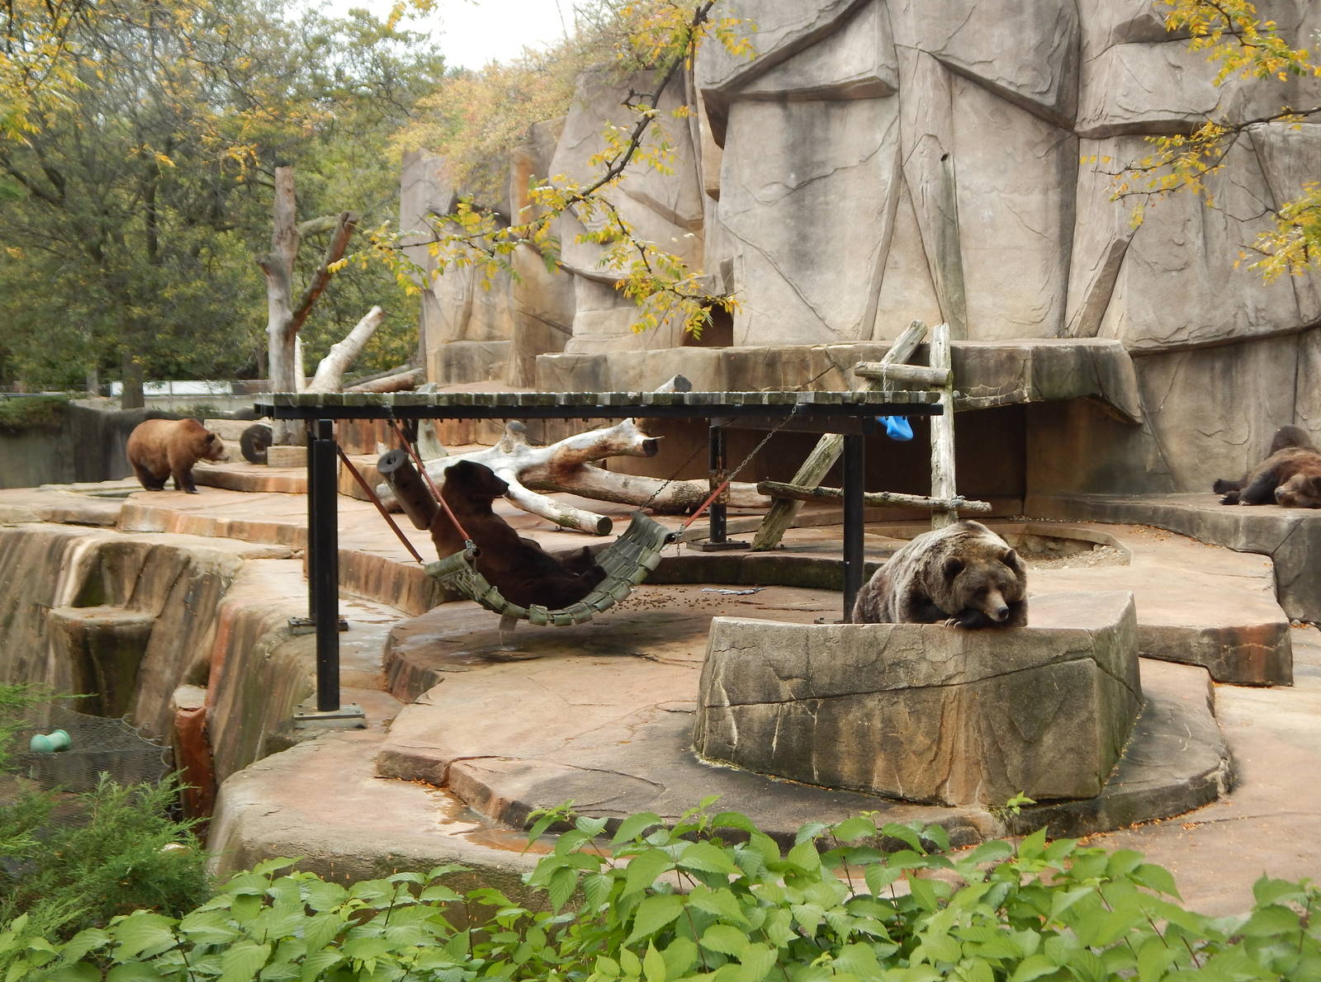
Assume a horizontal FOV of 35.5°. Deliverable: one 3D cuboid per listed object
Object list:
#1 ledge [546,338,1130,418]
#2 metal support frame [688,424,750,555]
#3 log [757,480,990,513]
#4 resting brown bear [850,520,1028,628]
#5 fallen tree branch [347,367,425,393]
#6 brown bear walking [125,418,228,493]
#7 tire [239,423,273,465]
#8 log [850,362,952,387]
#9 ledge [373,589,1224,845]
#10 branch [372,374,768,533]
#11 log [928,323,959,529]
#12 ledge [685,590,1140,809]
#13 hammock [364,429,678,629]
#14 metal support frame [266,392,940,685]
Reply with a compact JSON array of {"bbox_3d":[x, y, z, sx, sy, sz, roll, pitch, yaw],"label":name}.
[{"bbox_3d":[2.000,-1.235,22.700,6.700,0.820,1.800,0,3,15],"label":"ledge"},{"bbox_3d":[0.500,-0.055,17.900,0.460,1.150,0.460,-1,3,-14],"label":"metal support frame"},{"bbox_3d":[1.891,0.055,18.200,2.070,0.140,0.140,5,3,0],"label":"log"},{"bbox_3d":[1.338,0.422,10.100,0.720,0.620,1.250,-1,3,-20],"label":"resting brown bear"},{"bbox_3d":[-3.604,-1.440,27.000,1.200,0.360,0.500,-1,3,-12],"label":"fallen tree branch"},{"bbox_3d":[-6.100,-0.449,26.000,1.450,0.950,0.600,1,3,30],"label":"brown bear walking"},{"bbox_3d":[-6.242,-0.731,32.301,0.630,0.630,0.220,-1,3,-27],"label":"tire"},{"bbox_3d":[1.988,-0.966,17.000,0.830,0.140,0.130,5,3,11],"label":"log"},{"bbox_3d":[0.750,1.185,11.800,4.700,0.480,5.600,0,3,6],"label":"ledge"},{"bbox_3d":[-0.852,-0.312,18.600,3.500,1.400,1.900,0,3,-6],"label":"branch"},{"bbox_3d":[2.540,-0.557,18.600,0.220,2.135,0.220,-1,-22,6],"label":"log"},{"bbox_3d":[1.327,0.970,10.364,1.950,0.760,1.950,1,3,21],"label":"ledge"},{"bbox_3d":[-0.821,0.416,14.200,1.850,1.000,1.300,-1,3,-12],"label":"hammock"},{"bbox_3d":[-0.690,0.279,14.710,4.200,1.930,4.200,-1,3,-12],"label":"metal support frame"}]

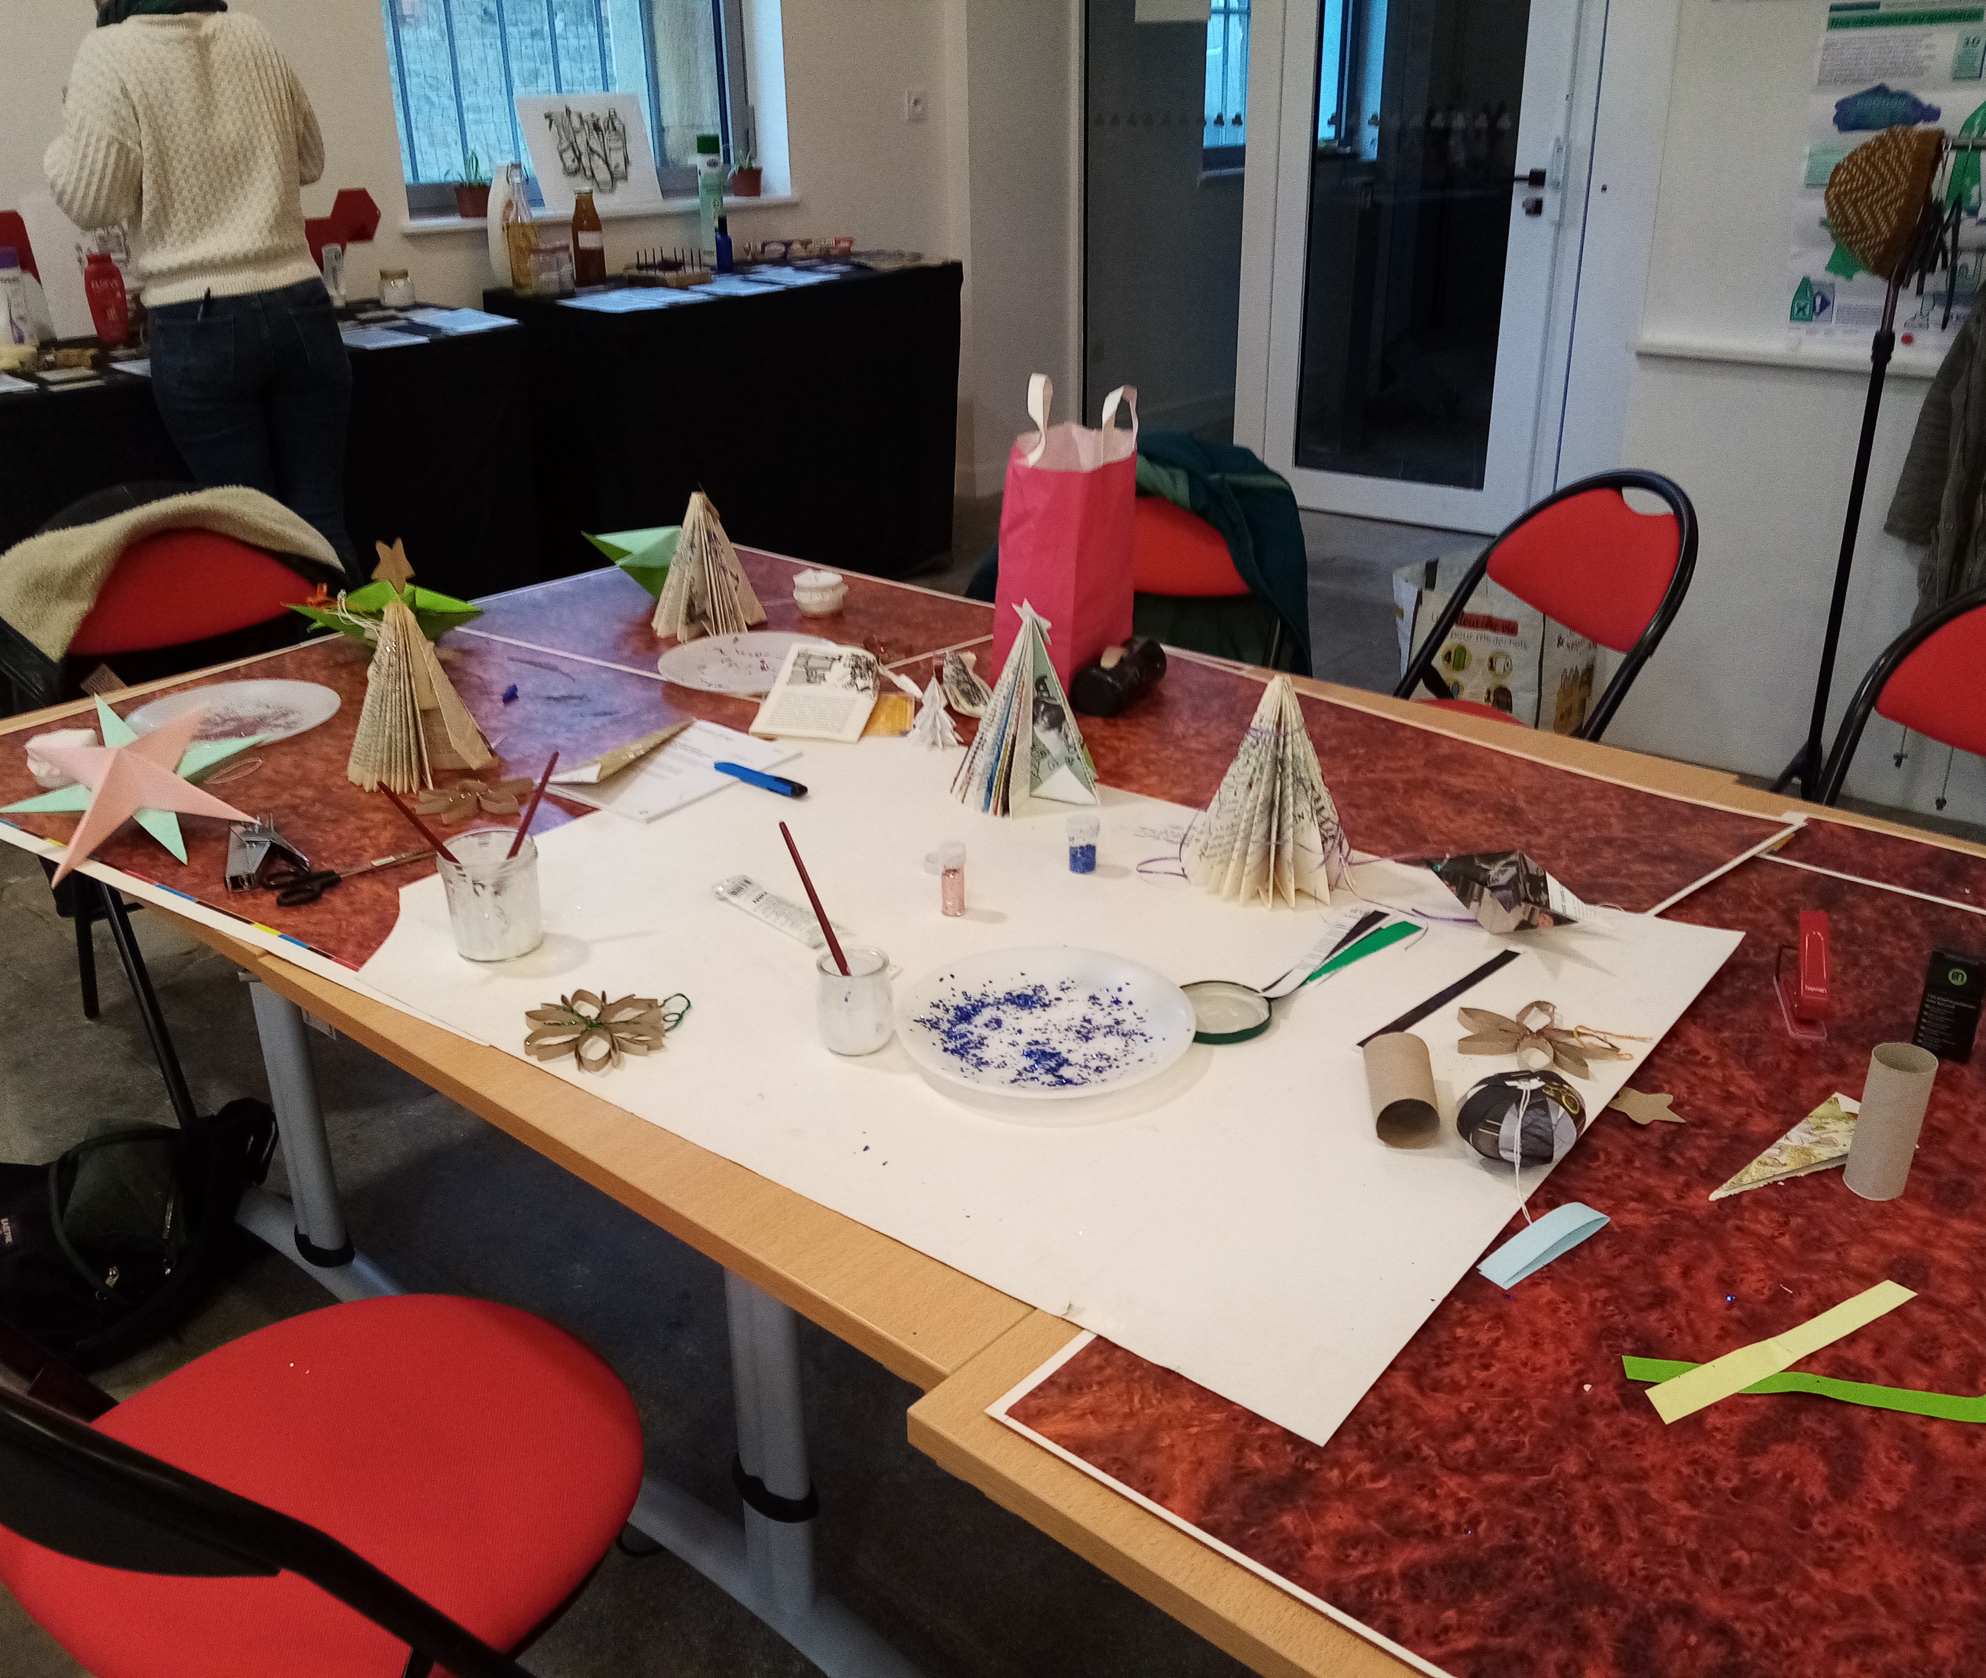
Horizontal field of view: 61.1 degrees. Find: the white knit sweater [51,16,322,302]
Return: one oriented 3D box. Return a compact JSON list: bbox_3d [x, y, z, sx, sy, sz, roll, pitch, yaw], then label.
[{"bbox_3d":[-1.708,-1.431,3.550,0.480,0.560,0.290,-21,30,-39],"label":"white knit sweater"}]

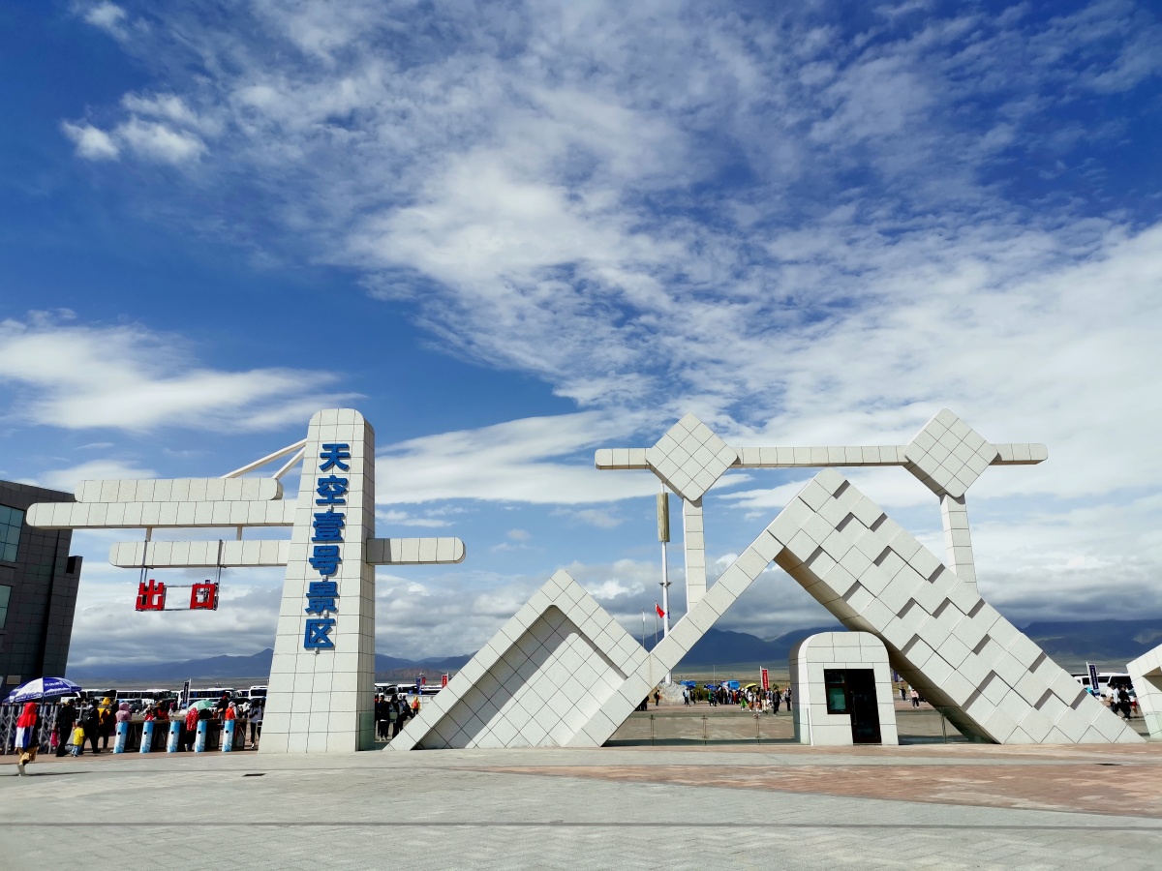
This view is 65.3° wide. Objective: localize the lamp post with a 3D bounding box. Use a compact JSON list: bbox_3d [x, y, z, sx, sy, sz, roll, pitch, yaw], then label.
[{"bbox_3d":[10.995,19.512,116.025,1.600,28.500,1.600,-1,-16,0],"label":"lamp post"}]

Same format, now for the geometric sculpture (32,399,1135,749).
[{"bbox_3d":[-0.815,4.571,30.773,36.250,11.300,2.700,-1,-16,0],"label":"geometric sculpture"}]

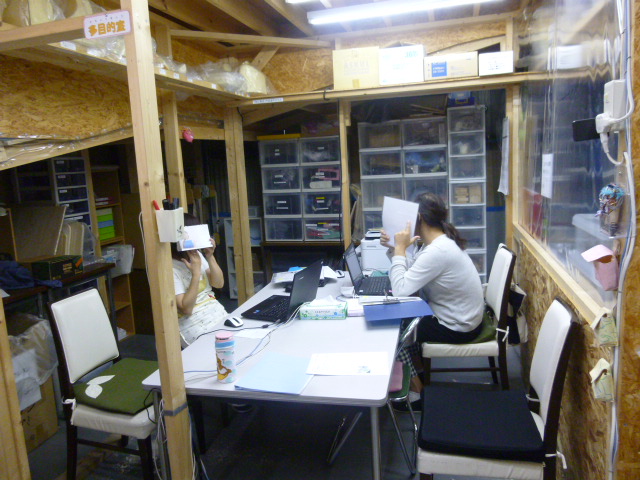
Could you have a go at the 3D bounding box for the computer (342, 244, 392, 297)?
[{"bbox_3d":[0.323,0.168,2.734,0.305,0.238,0.355,-1,9,12],"label":"computer"}]

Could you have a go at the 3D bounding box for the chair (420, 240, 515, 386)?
[{"bbox_3d":[0.854,0.508,2.719,0.510,0.920,0.440,-1,9,12],"label":"chair"}]

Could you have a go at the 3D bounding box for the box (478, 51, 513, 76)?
[{"bbox_3d":[1.132,-1.117,2.982,0.198,0.130,0.200,0,9,17],"label":"box"}]

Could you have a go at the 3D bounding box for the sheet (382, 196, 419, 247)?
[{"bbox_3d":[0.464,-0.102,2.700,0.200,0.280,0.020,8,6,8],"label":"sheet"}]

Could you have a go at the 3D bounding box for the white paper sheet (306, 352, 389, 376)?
[{"bbox_3d":[0.111,0.473,1.776,0.295,0.004,0.208,-2,9,5],"label":"white paper sheet"}]

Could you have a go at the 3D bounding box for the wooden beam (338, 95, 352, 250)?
[{"bbox_3d":[0.224,-0.118,3.750,0.045,1.950,0.088,0,9,16],"label":"wooden beam"}]

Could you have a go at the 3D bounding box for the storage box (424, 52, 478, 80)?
[{"bbox_3d":[0.974,-1.268,3.448,0.375,0.164,0.280,0,9,16],"label":"storage box"}]

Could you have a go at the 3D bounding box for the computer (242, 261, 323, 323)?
[{"bbox_3d":[-0.197,0.258,2.476,0.330,0.244,0.367,1,10,24],"label":"computer"}]

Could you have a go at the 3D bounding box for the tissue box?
[{"bbox_3d":[0.025,0.361,2.350,0.230,0.056,0.114,-1,9,9],"label":"tissue box"}]

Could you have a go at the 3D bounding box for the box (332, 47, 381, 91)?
[{"bbox_3d":[0.280,-1.179,3.246,0.315,0.257,0.240,0,9,17],"label":"box"}]

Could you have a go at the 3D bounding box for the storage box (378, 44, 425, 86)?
[{"bbox_3d":[0.569,-1.168,3.151,0.285,0.230,0.220,0,9,17],"label":"storage box"}]

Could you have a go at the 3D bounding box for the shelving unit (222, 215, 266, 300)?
[{"bbox_3d":[-0.815,0.203,5.311,0.425,0.900,0.290,-2,9,10],"label":"shelving unit"}]

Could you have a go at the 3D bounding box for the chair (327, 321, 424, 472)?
[{"bbox_3d":[0.295,0.691,2.374,0.490,0.780,0.450,0,9,16],"label":"chair"}]

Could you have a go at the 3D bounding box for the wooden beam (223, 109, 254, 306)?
[{"bbox_3d":[-0.674,-0.124,3.998,0.115,1.970,0.090,0,9,16],"label":"wooden beam"}]

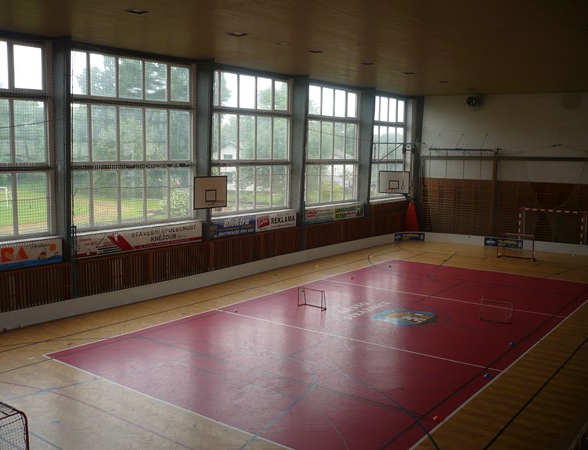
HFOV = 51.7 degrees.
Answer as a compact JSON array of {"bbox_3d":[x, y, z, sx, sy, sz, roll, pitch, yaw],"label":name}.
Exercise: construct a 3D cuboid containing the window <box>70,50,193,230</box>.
[{"bbox_3d":[-5.433,-2.812,20.758,0.150,5.750,5.500,6,8,37],"label":"window"}]

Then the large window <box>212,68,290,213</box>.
[{"bbox_3d":[-1.836,-3.359,25.504,0.150,5.850,5.550,6,8,37],"label":"large window"}]

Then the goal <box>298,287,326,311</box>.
[{"bbox_3d":[0.621,2.363,19.561,0.920,0.610,0.320,6,9,39],"label":"goal"}]

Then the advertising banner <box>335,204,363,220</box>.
[{"bbox_3d":[2.864,-0.700,31.545,0.050,0.700,2.900,6,8,37],"label":"advertising banner"}]

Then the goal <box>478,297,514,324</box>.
[{"bbox_3d":[6.076,2.596,18.263,0.870,0.600,0.340,5,8,34],"label":"goal"}]

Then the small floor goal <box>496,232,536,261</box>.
[{"bbox_3d":[10.969,1.028,29.623,1.660,1.200,0.680,6,8,37],"label":"small floor goal"}]

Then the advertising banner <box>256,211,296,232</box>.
[{"bbox_3d":[-0.756,-0.189,26.763,0.050,0.740,2.830,6,8,37],"label":"advertising banner"}]

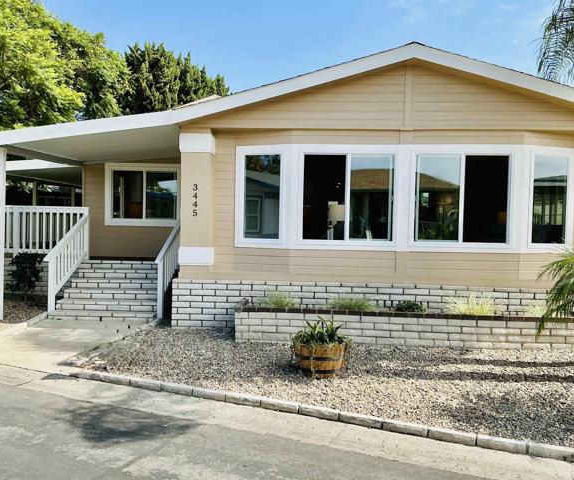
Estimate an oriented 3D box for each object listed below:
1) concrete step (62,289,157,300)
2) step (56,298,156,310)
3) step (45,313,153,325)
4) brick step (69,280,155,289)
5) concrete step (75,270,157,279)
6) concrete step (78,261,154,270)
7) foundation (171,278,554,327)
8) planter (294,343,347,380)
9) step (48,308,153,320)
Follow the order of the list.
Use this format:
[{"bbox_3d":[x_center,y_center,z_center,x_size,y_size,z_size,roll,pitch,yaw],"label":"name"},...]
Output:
[{"bbox_3d":[-3.071,0.987,9.375,1.850,0.160,0.301,1,0,4],"label":"concrete step"},{"bbox_3d":[-3.089,1.149,9.085,1.840,0.160,0.301,1,0,4],"label":"step"},{"bbox_3d":[-3.091,1.319,8.794,1.840,0.135,0.301,1,0,4],"label":"step"},{"bbox_3d":[-3.074,0.824,9.666,1.840,0.160,0.301,1,0,4],"label":"brick step"},{"bbox_3d":[-3.092,0.661,9.958,1.820,0.160,0.301,1,0,4],"label":"concrete step"},{"bbox_3d":[-3.114,0.498,10.251,1.810,0.160,0.301,1,0,4],"label":"concrete step"},{"bbox_3d":[1.310,1.123,8.435,6.420,0.836,0.200,1,0,4],"label":"foundation"},{"bbox_3d":[0.391,1.385,5.950,0.590,0.410,0.590,1,0,4],"label":"planter"},{"bbox_3d":[-3.091,1.301,8.794,1.840,0.140,0.301,1,0,4],"label":"step"}]

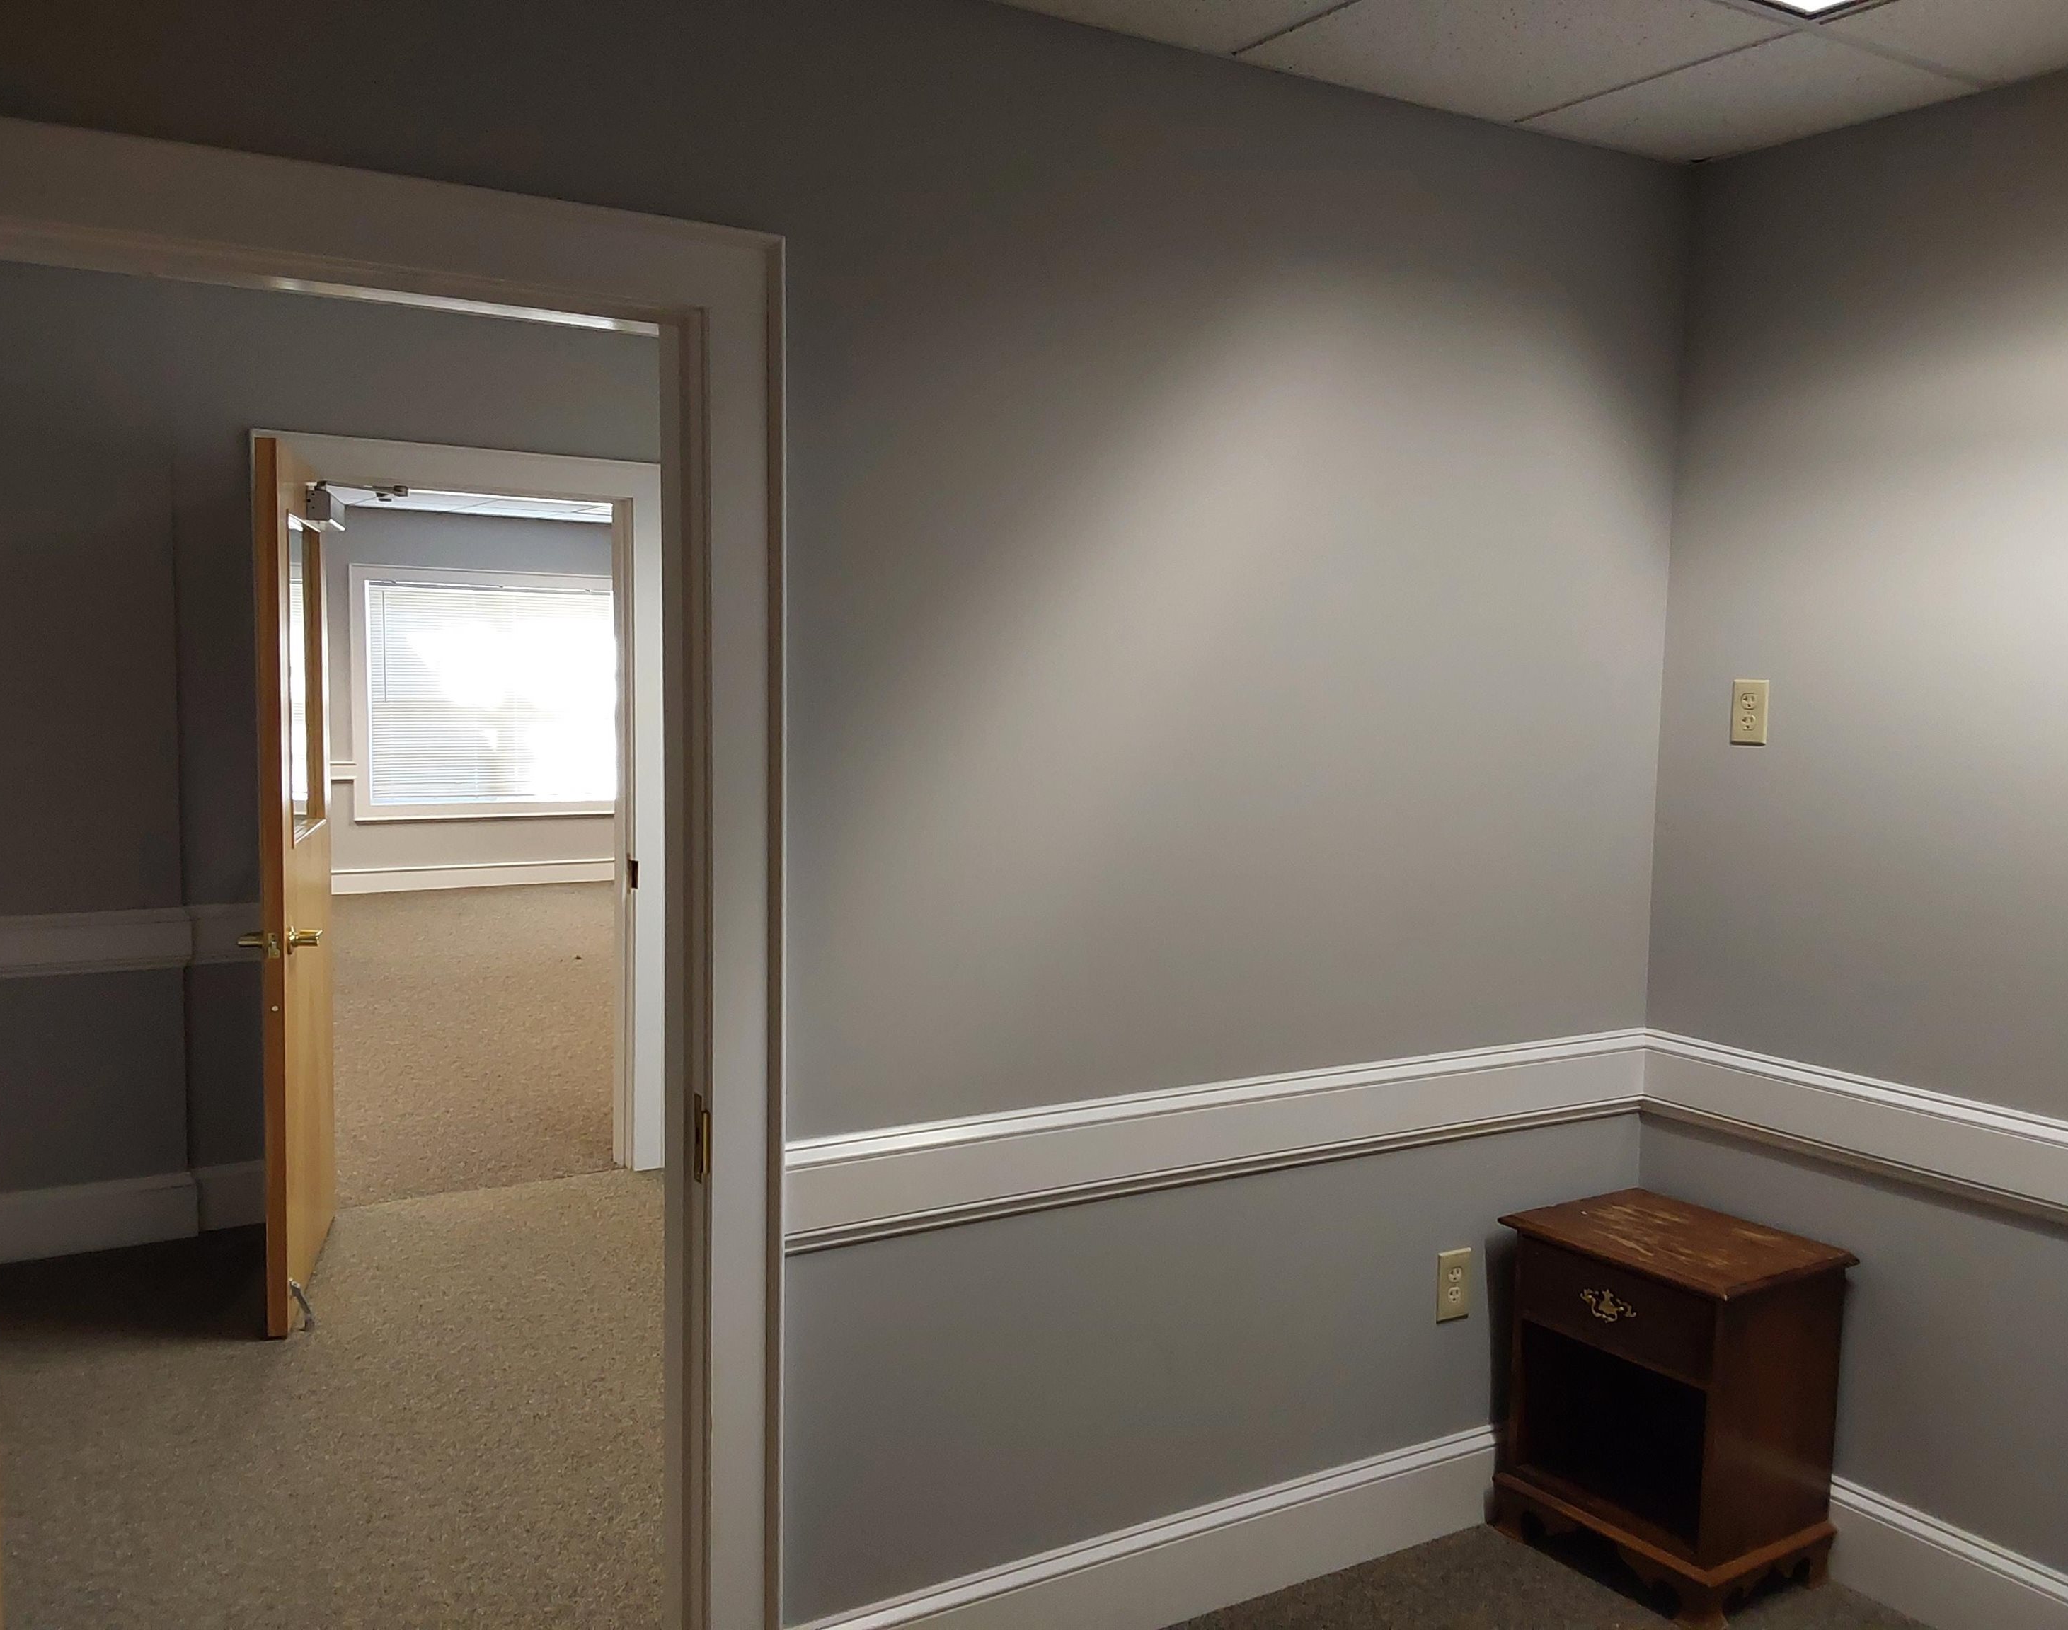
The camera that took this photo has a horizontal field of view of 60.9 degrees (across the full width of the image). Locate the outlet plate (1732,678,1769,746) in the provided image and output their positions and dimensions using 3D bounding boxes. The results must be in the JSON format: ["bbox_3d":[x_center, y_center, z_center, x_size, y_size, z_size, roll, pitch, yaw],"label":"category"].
[{"bbox_3d":[1.283,-0.182,3.150,0.009,0.119,0.074,-2,6,-31],"label":"outlet plate"}]

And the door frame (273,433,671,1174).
[{"bbox_3d":[-1.635,0.032,5.109,1.141,2.150,0.160,-2,6,-31],"label":"door frame"}]

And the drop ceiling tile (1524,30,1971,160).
[{"bbox_3d":[1.159,-1.176,2.888,0.430,0.018,0.545,-2,6,-31],"label":"drop ceiling tile"}]

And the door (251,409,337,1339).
[{"bbox_3d":[-1.831,0.142,4.381,0.045,2.030,0.905,0,5,-15],"label":"door"}]

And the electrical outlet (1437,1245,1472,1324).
[{"bbox_3d":[0.758,0.848,3.159,0.076,0.121,0.009,-2,6,-31],"label":"electrical outlet"}]

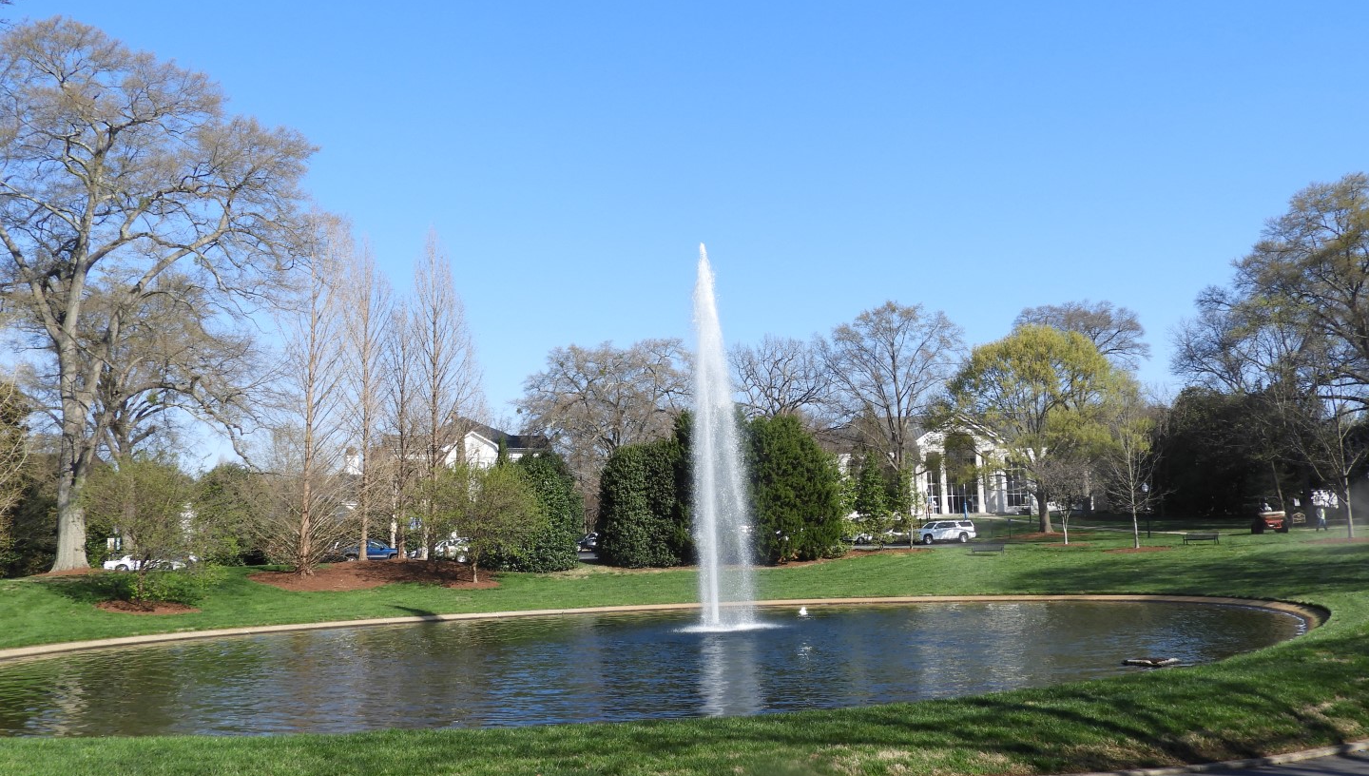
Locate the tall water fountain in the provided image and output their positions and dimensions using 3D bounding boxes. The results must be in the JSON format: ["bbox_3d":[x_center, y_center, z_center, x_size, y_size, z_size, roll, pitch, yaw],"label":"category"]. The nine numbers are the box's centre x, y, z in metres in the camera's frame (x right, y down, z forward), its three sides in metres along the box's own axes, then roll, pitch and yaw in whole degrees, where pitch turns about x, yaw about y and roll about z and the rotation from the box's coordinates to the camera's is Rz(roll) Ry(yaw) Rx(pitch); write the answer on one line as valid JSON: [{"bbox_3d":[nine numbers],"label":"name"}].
[{"bbox_3d":[1.430,1.575,41.730,2.295,13.527,2.000,-1,-6,0],"label":"tall water fountain"}]

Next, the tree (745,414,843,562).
[{"bbox_3d":[7.023,6.536,77.523,6.709,9.683,6.200,-1,-6,0],"label":"tree"}]

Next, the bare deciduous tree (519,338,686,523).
[{"bbox_3d":[-7.358,4.913,111.055,16.419,19.544,15.000,-1,-6,0],"label":"bare deciduous tree"}]

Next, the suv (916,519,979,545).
[{"bbox_3d":[21.380,11.805,97.000,5.250,1.930,2.020,1,-7,-20],"label":"suv"}]

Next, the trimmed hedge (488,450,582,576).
[{"bbox_3d":[-8.694,7.236,69.380,5.566,7.030,5.200,-1,-6,0],"label":"trimmed hedge"}]

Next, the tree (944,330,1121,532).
[{"bbox_3d":[31.944,3.694,109.032,16.218,19.111,15.500,-1,-6,0],"label":"tree"}]

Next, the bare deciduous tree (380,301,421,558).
[{"bbox_3d":[-17.926,2.365,74.899,2.566,16.650,2.500,-1,-6,0],"label":"bare deciduous tree"}]

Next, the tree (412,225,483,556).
[{"bbox_3d":[-15.002,0.283,75.133,4.606,20.973,4.500,-1,-6,0],"label":"tree"}]

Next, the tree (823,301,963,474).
[{"bbox_3d":[20.434,2.916,116.243,13.727,23.022,13.000,-1,-6,0],"label":"tree"}]

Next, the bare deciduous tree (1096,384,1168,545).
[{"bbox_3d":[28.922,5.069,76.570,4.487,10.548,4.500,-1,-6,0],"label":"bare deciduous tree"}]

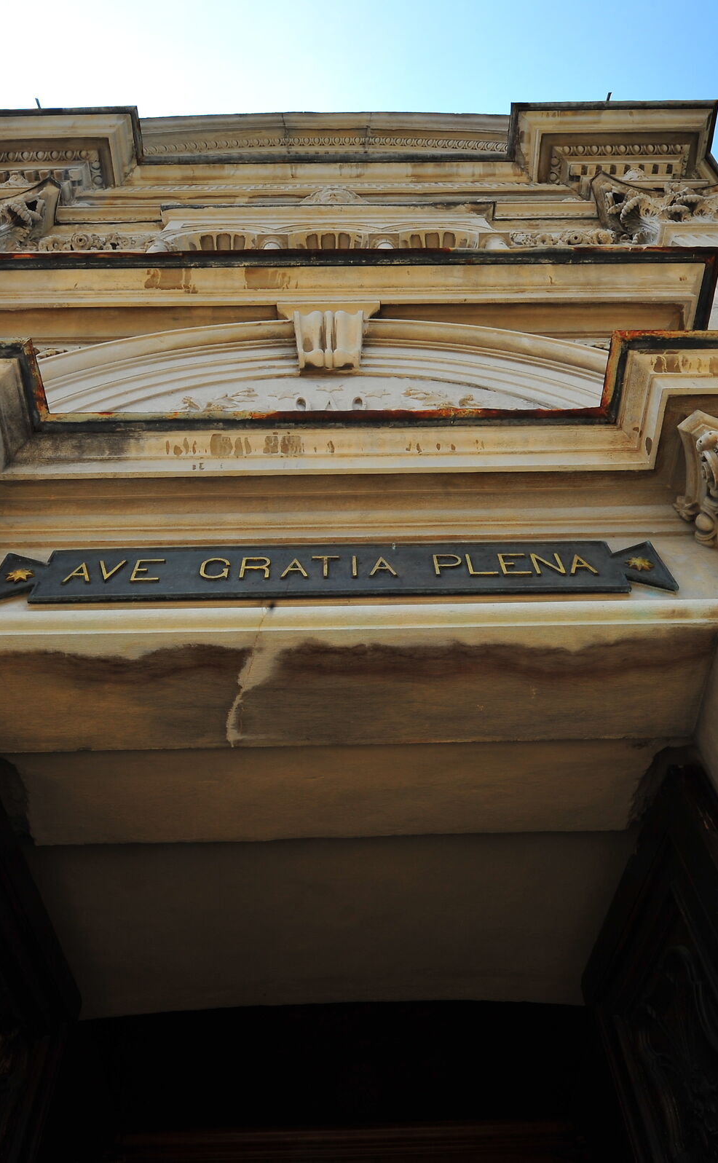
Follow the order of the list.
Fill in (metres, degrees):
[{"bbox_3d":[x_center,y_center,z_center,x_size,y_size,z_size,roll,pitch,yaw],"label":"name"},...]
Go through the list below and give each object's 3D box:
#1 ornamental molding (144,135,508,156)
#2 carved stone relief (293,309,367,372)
[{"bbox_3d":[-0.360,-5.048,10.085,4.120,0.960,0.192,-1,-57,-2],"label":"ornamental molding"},{"bbox_3d":[-0.111,-0.891,3.224,0.291,0.483,0.128,-1,-57,-2],"label":"carved stone relief"}]

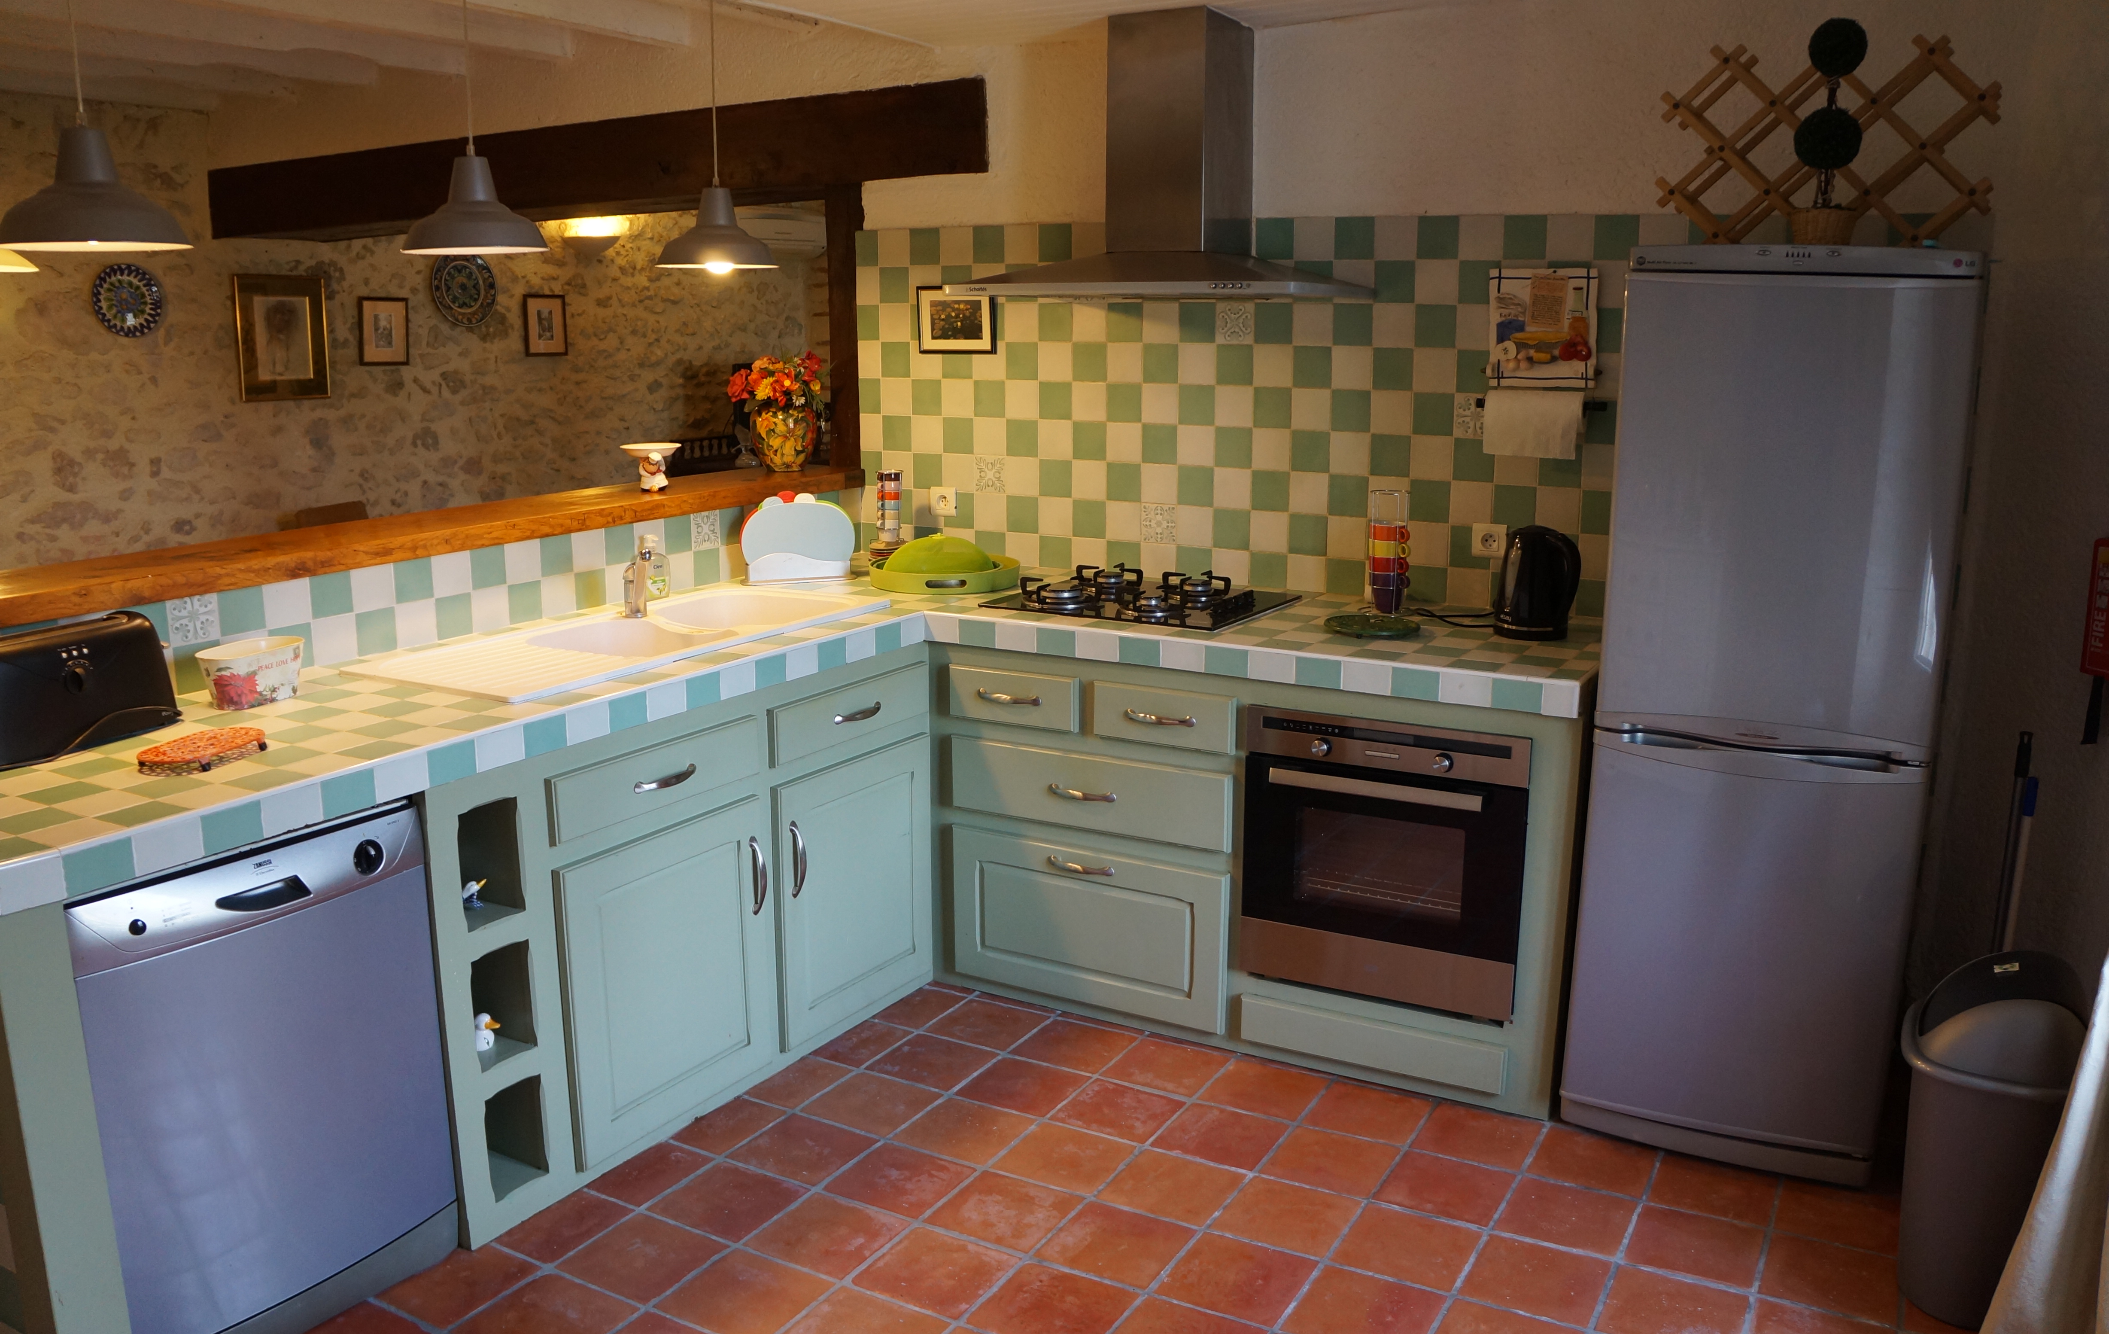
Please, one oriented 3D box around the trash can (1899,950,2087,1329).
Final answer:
[{"bbox_3d":[1.476,0.739,2.503,0.300,0.610,0.240,7,13,29],"label":"trash can"}]

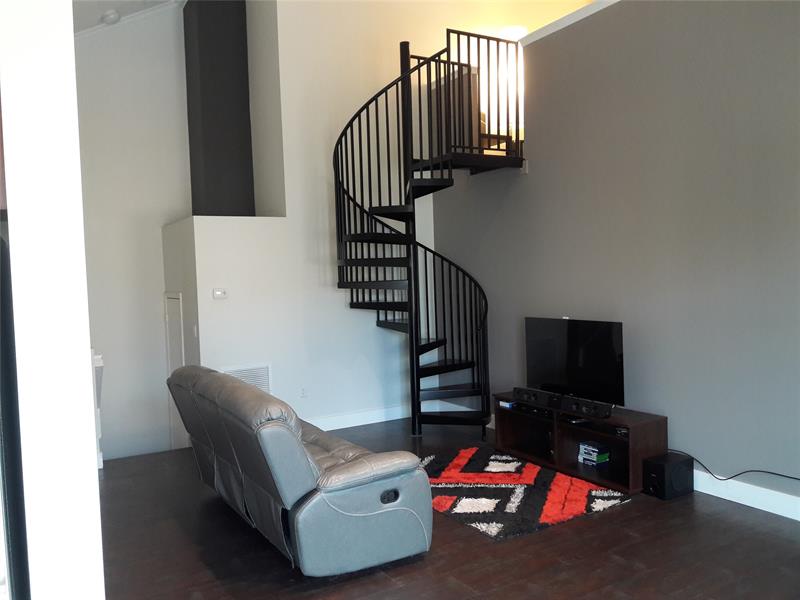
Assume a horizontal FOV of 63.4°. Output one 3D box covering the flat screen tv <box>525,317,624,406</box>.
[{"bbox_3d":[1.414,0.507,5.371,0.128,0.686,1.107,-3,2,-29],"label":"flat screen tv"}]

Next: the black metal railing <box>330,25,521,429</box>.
[{"bbox_3d":[0.134,-0.585,6.411,1.485,3.904,1.592,-3,2,-29],"label":"black metal railing"}]

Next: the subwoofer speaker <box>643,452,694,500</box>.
[{"bbox_3d":[1.916,1.249,4.598,0.330,0.240,0.173,-3,2,-29],"label":"subwoofer speaker"}]

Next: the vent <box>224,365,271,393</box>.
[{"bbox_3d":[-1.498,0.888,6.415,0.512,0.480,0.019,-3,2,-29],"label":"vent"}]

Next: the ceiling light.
[{"bbox_3d":[-3.132,-3.058,7.000,0.200,0.120,0.200,-34,17,-25],"label":"ceiling light"}]

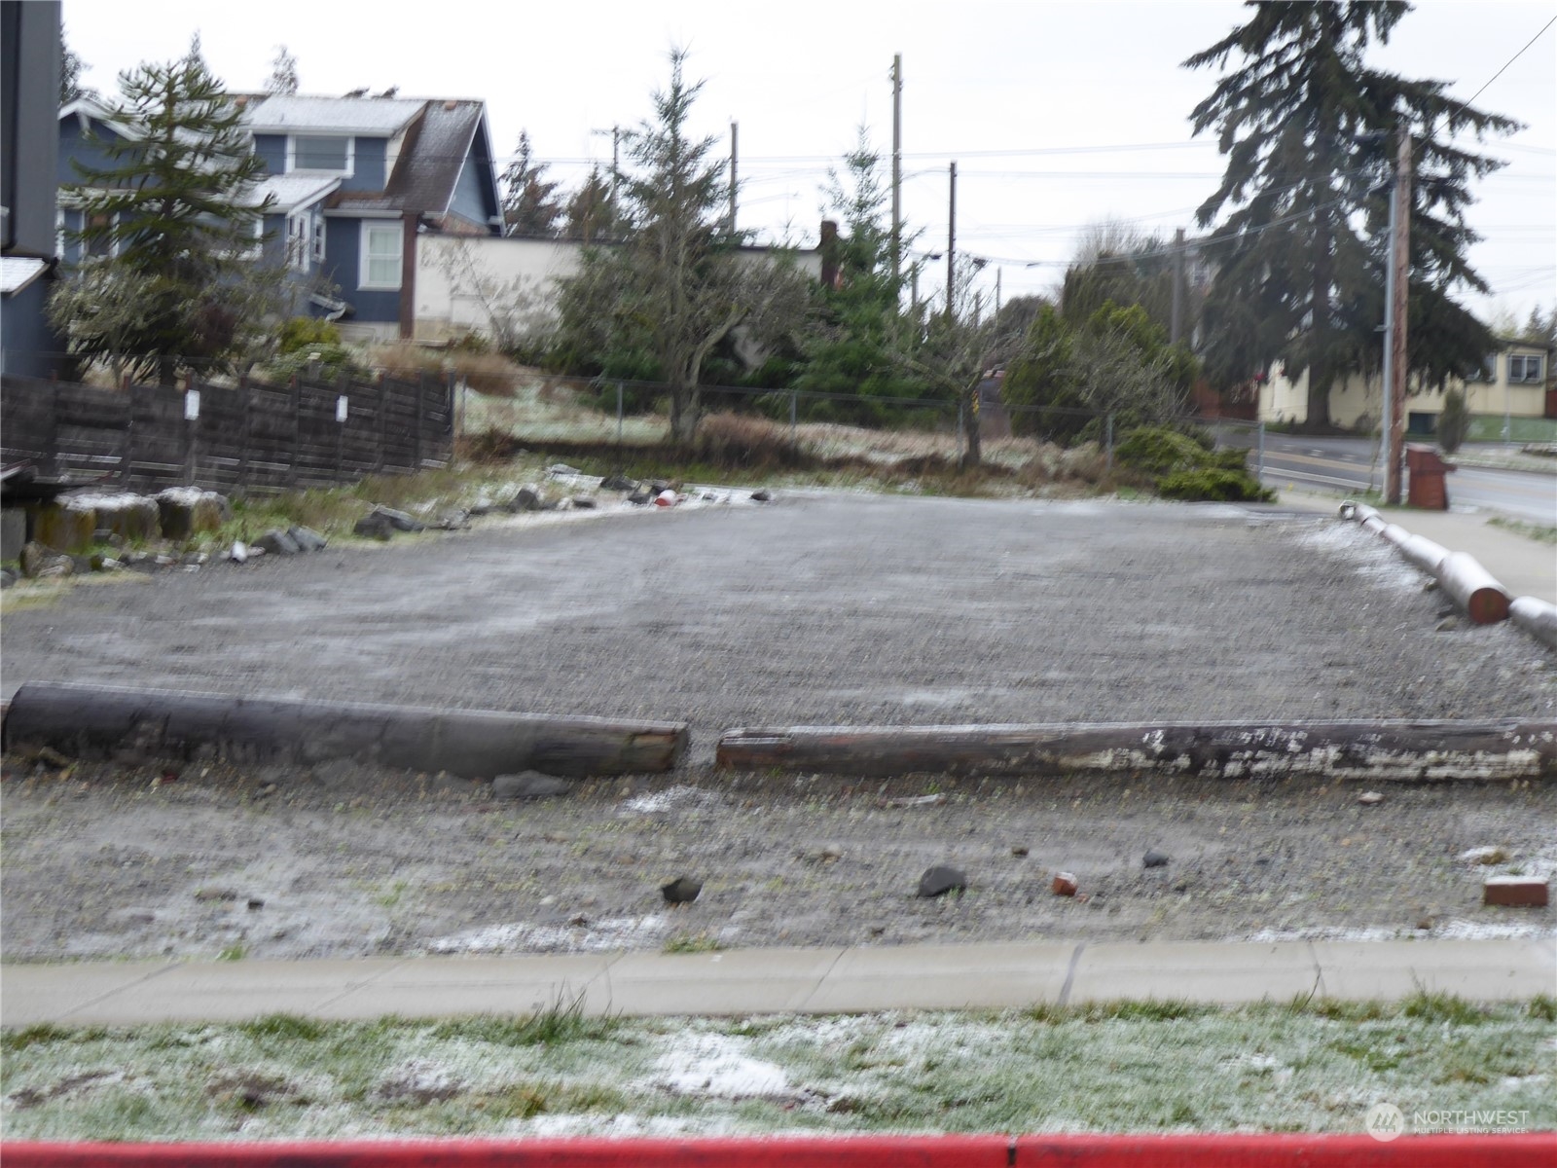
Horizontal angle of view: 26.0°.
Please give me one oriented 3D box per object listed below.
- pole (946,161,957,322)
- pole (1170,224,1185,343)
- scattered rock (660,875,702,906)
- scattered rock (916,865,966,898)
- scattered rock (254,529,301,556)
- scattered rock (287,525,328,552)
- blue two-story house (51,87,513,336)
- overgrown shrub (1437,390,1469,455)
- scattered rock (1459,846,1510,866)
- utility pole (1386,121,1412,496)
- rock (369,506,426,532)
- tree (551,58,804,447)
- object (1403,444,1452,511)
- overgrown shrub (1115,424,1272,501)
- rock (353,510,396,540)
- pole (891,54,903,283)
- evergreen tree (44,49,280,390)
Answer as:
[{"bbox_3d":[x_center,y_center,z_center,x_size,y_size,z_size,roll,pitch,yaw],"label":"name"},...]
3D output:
[{"bbox_3d":[7.118,-12.343,140.000,0.270,10.200,0.270,2,2,7],"label":"pole"},{"bbox_3d":[13.539,-8.604,115.000,0.280,7.200,0.280,2,1,0],"label":"pole"},{"bbox_3d":[-0.318,1.011,11.100,0.135,0.088,0.115,2,2,7],"label":"scattered rock"},{"bbox_3d":[0.536,0.979,11.100,0.170,0.100,0.140,2,2,7],"label":"scattered rock"},{"bbox_3d":[-4.531,-0.379,30.500,0.380,0.220,0.320,2,2,7],"label":"scattered rock"},{"bbox_3d":[-5.331,-0.517,38.200,0.460,0.310,0.380,2,3,-8],"label":"scattered rock"},{"bbox_3d":[-13.744,-9.687,90.000,12.000,6.900,8.500,3,3,8],"label":"blue two-story house"},{"bbox_3d":[17.411,-4.204,87.000,0.850,1.680,0.820,1,1,0],"label":"overgrown shrub"},{"bbox_3d":[2.382,0.919,11.400,0.170,0.065,0.125,1,1,0],"label":"scattered rock"},{"bbox_3d":[10.503,-4.501,57.000,0.280,6.400,0.280,1,1,0],"label":"utility pole"},{"bbox_3d":[-4.988,-0.845,44.200,0.750,0.340,0.500,2,3,-6],"label":"rock"},{"bbox_3d":[-1.734,-6.076,60.500,4.500,7.100,4.300,2,3,-2],"label":"tree"},{"bbox_3d":[11.006,-1.798,57.000,0.720,1.150,0.600,1,3,-15],"label":"object"},{"bbox_3d":[6.824,-1.991,55.500,2.500,1.200,1.900,2,2,7],"label":"overgrown shrub"},{"bbox_3d":[-4.992,-0.722,41.700,0.530,0.370,0.430,2,3,-7],"label":"rock"},{"bbox_3d":[4.584,-13.289,130.000,0.280,14.200,0.280,1,1,0],"label":"pole"},{"bbox_3d":[-9.833,-5.910,54.000,3.500,5.400,3.500,2,2,7],"label":"evergreen tree"}]

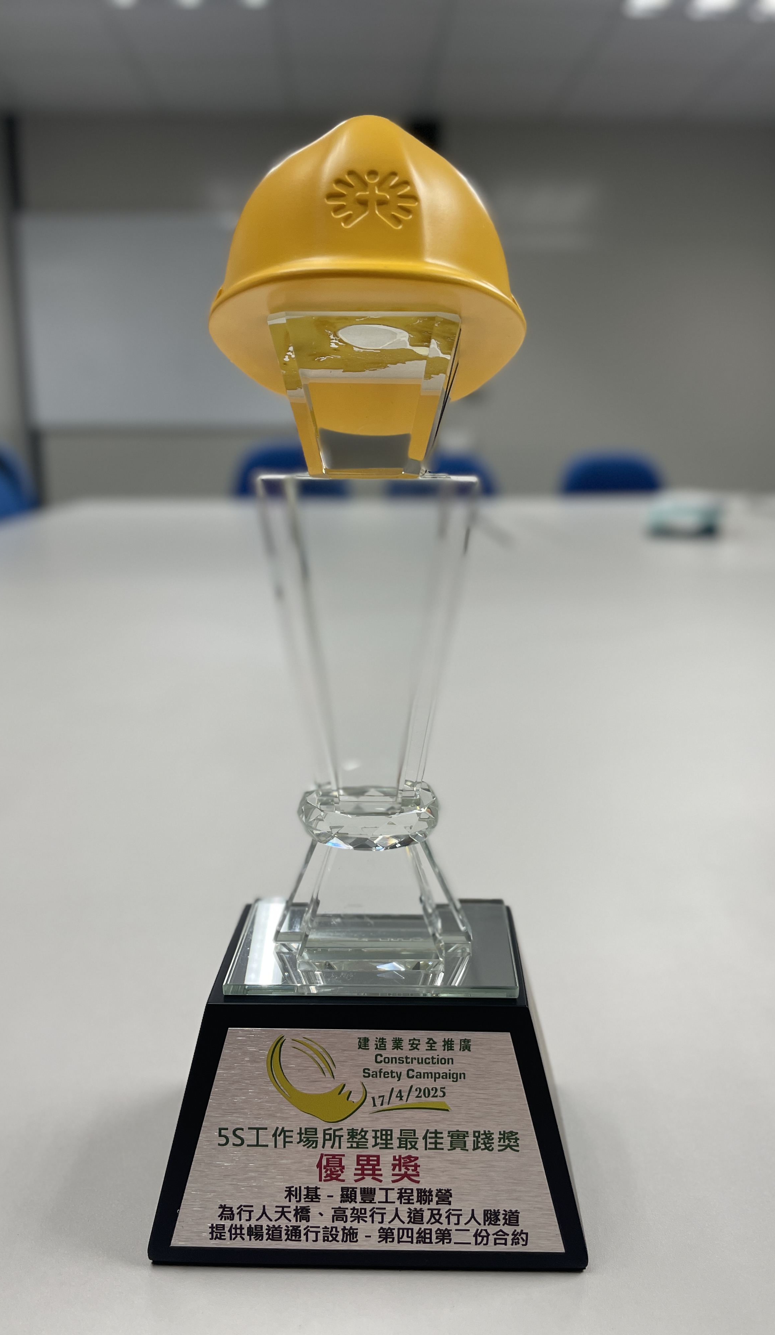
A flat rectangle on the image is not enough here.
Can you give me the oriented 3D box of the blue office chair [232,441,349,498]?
[{"bbox_3d":[-0.422,-0.467,4.358,0.580,0.975,0.580,0,12,-2],"label":"blue office chair"}]

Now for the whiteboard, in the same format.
[{"bbox_3d":[-1.036,-1.616,4.722,1.330,0.960,0.030,0,12,-2],"label":"whiteboard"}]

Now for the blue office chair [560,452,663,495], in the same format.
[{"bbox_3d":[1.046,-0.482,4.532,0.580,0.935,0.580,0,12,-2],"label":"blue office chair"}]

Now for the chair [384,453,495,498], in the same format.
[{"bbox_3d":[0.255,-0.459,4.420,0.580,0.935,0.580,0,12,-2],"label":"chair"}]

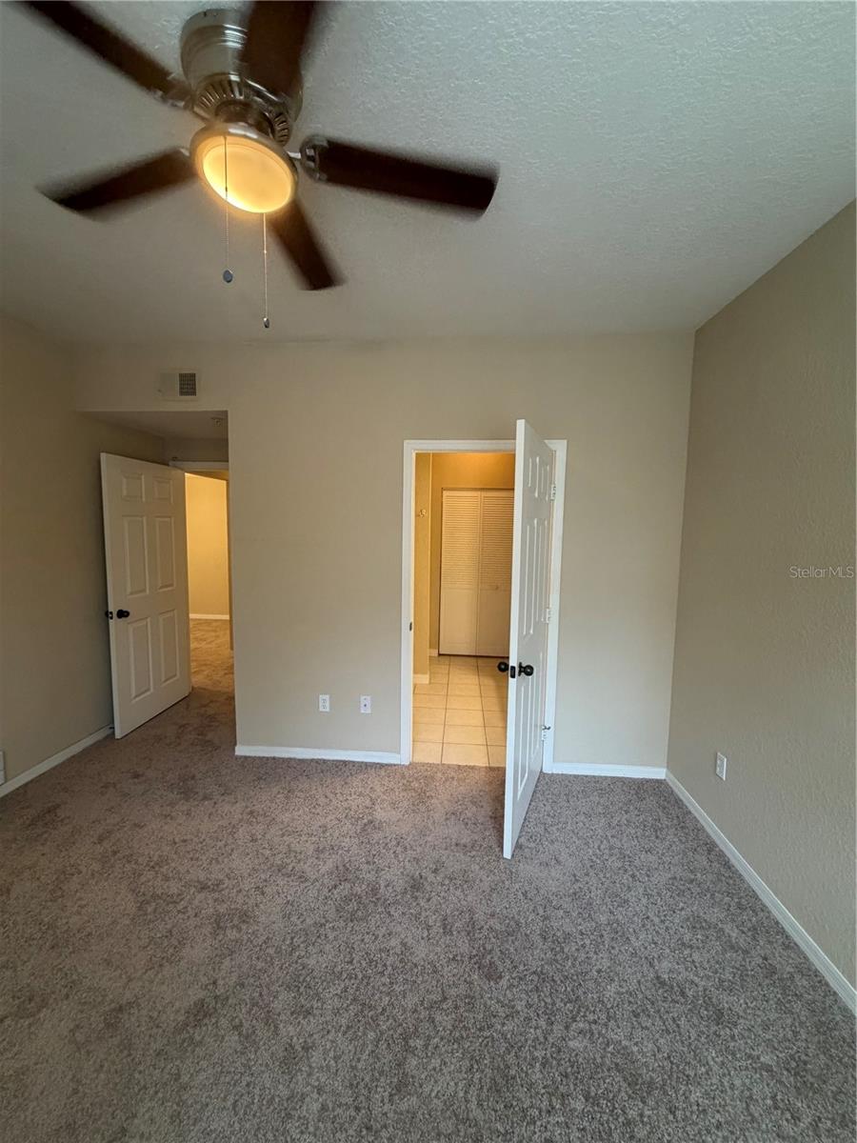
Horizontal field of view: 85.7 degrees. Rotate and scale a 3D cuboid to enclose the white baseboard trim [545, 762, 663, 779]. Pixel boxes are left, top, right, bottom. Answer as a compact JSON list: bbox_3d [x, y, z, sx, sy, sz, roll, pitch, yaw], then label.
[{"bbox_3d":[1.167,1.284,2.985,0.725,0.074,0.016,1,5,4],"label":"white baseboard trim"}]

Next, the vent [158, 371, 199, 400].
[{"bbox_3d":[-1.609,-1.196,2.970,0.267,0.196,0.022,1,5,4],"label":"vent"}]

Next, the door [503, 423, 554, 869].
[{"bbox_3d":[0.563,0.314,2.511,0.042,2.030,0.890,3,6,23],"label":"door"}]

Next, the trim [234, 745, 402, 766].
[{"bbox_3d":[-0.755,1.243,3.126,1.151,0.074,0.016,1,5,4],"label":"trim"}]

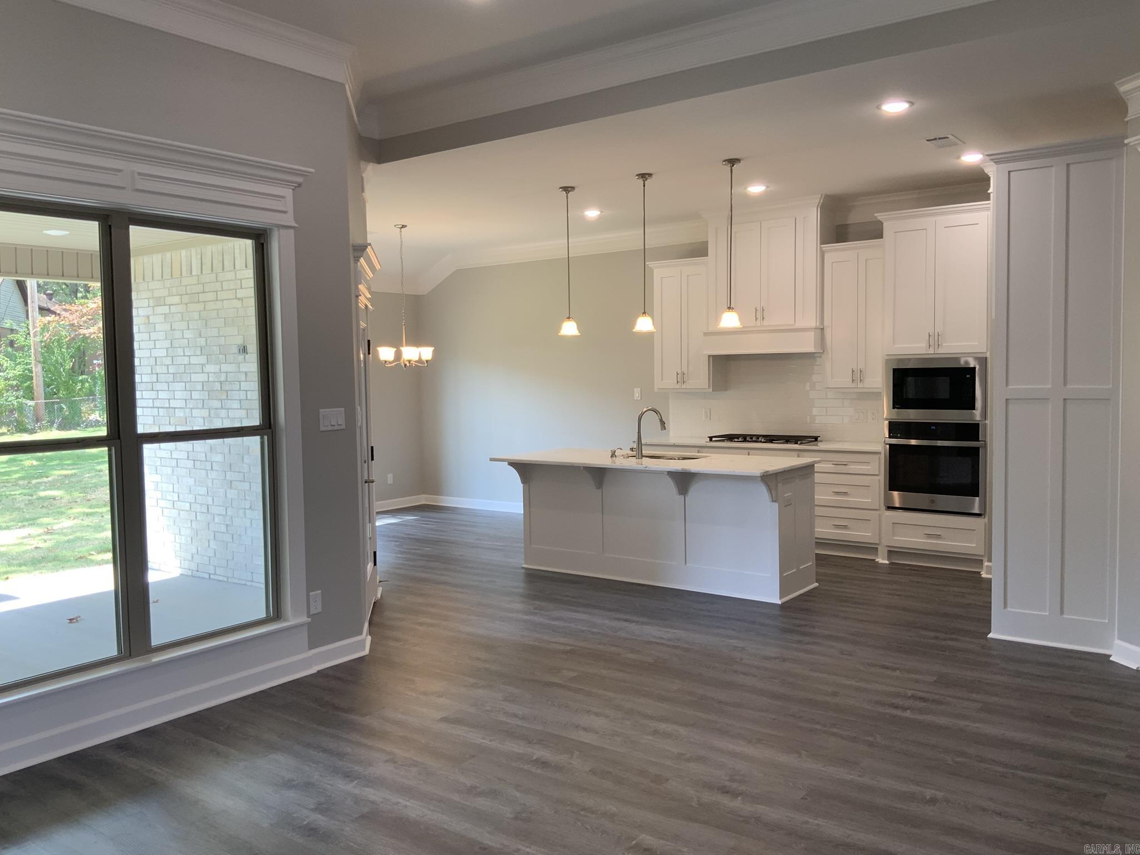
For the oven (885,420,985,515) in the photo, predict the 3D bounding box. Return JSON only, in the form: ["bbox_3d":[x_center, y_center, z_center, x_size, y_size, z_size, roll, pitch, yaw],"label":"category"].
[{"bbox_3d":[2.984,0.300,7.640,0.765,0.717,0.624,2,4,37],"label":"oven"}]

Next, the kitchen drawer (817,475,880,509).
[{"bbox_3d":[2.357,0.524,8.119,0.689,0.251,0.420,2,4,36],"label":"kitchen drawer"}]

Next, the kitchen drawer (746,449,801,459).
[{"bbox_3d":[1.903,0.269,8.414,0.443,0.159,0.514,2,4,37],"label":"kitchen drawer"}]

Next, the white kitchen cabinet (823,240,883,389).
[{"bbox_3d":[2.514,-0.932,8.158,0.590,1.253,0.345,2,4,36],"label":"white kitchen cabinet"}]

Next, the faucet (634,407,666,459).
[{"bbox_3d":[0.629,0.036,7.425,0.275,0.398,0.080,-3,4,-28],"label":"faucet"}]

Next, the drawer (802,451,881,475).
[{"bbox_3d":[2.365,0.282,8.070,0.672,0.159,0.514,2,4,37],"label":"drawer"}]

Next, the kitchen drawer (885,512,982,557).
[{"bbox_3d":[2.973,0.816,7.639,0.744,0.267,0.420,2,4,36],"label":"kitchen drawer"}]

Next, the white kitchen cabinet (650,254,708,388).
[{"bbox_3d":[1.140,-0.962,9.163,0.645,1.234,0.345,2,4,36],"label":"white kitchen cabinet"}]

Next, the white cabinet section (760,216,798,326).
[{"bbox_3d":[1.903,-1.352,8.401,0.335,0.910,0.360,2,5,38],"label":"white cabinet section"}]

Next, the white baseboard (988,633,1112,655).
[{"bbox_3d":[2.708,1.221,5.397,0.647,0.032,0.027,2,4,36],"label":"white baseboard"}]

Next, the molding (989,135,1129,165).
[{"bbox_3d":[2.639,-1.506,5.220,0.685,0.058,0.060,2,4,36],"label":"molding"}]

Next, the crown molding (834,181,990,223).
[{"bbox_3d":[2.869,-1.869,7.974,1.360,0.203,0.110,2,4,36],"label":"crown molding"}]

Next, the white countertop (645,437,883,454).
[{"bbox_3d":[1.767,0.167,8.577,2.281,0.031,0.644,2,4,37],"label":"white countertop"}]

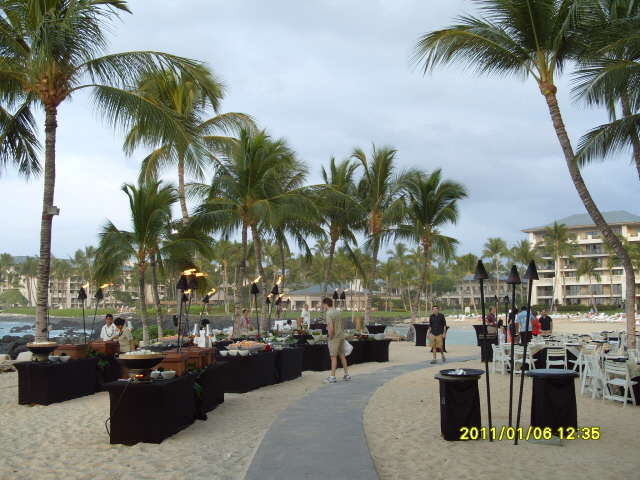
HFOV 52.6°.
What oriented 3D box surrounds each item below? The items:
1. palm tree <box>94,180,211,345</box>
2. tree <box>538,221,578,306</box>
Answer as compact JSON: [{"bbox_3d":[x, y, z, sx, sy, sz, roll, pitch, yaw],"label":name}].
[{"bbox_3d":[-6.479,1.049,25.031,4.400,6.500,4.200,0,-6,0],"label":"palm tree"},{"bbox_3d":[41.106,4.803,112.000,7.600,16.114,7.200,0,-7,0],"label":"tree"}]

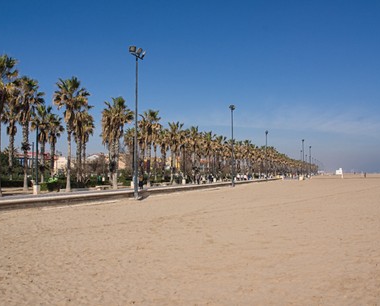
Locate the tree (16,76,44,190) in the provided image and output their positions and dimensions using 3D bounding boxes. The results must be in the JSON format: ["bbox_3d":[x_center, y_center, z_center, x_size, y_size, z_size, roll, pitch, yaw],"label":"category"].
[{"bbox_3d":[-16.204,-2.000,35.138,2.900,11.663,2.900,-1,-4,24],"label":"tree"}]

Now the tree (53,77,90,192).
[{"bbox_3d":[-11.666,-1.906,33.931,3.600,11.410,3.600,-2,-4,25],"label":"tree"}]

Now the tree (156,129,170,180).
[{"bbox_3d":[-5.090,0.486,66.303,2.800,10.460,2.800,0,-3,0],"label":"tree"}]

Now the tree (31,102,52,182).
[{"bbox_3d":[-18.999,-0.945,44.709,2.900,10.666,2.900,-1,-4,24],"label":"tree"}]

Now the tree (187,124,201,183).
[{"bbox_3d":[0.614,0.310,62.298,2.800,10.260,2.800,0,-3,0],"label":"tree"}]

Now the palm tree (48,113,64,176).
[{"bbox_3d":[-20.774,-0.730,53.324,2.600,11.170,2.600,-2,-4,25],"label":"palm tree"}]

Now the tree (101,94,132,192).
[{"bbox_3d":[-8.503,-1.246,40.113,3.500,10.780,3.500,0,-3,0],"label":"tree"}]

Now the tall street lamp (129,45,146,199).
[{"bbox_3d":[-4.773,-2.940,31.612,0.900,14.210,2.200,-2,-4,25],"label":"tall street lamp"}]

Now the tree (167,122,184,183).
[{"bbox_3d":[-2.266,0.036,50.672,2.800,9.398,2.800,0,-3,0],"label":"tree"}]

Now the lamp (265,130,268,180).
[{"bbox_3d":[20.531,0.615,92.388,0.900,13.360,2.000,-2,-4,25],"label":"lamp"}]

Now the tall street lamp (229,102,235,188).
[{"bbox_3d":[7.706,-1.393,62.937,0.800,15.073,2.000,-1,-4,24],"label":"tall street lamp"}]

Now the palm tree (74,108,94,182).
[{"bbox_3d":[-15.837,-0.819,51.825,3.000,11.240,3.000,-1,-4,24],"label":"palm tree"}]

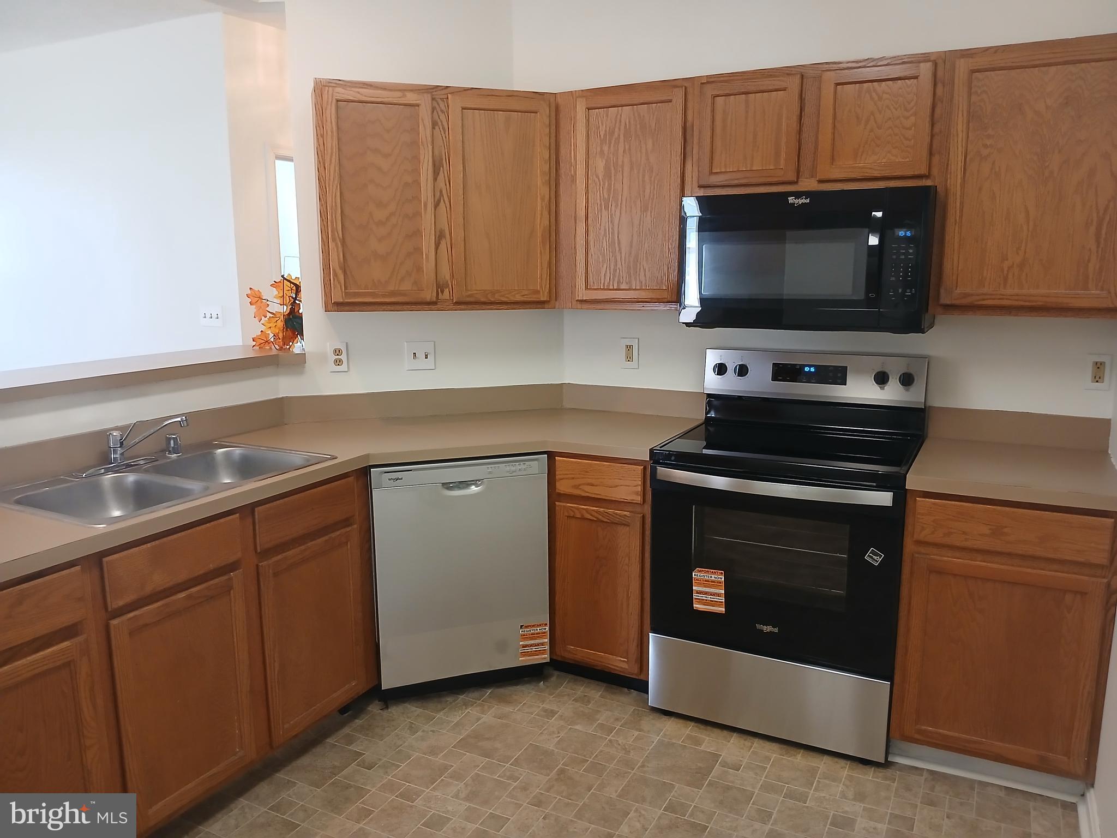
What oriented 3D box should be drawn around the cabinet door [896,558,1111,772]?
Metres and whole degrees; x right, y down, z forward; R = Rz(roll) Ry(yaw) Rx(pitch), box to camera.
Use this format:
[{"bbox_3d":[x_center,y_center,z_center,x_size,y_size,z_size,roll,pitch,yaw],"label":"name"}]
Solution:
[{"bbox_3d":[1.244,0.694,2.379,0.477,0.578,0.020,5,11,26],"label":"cabinet door"}]

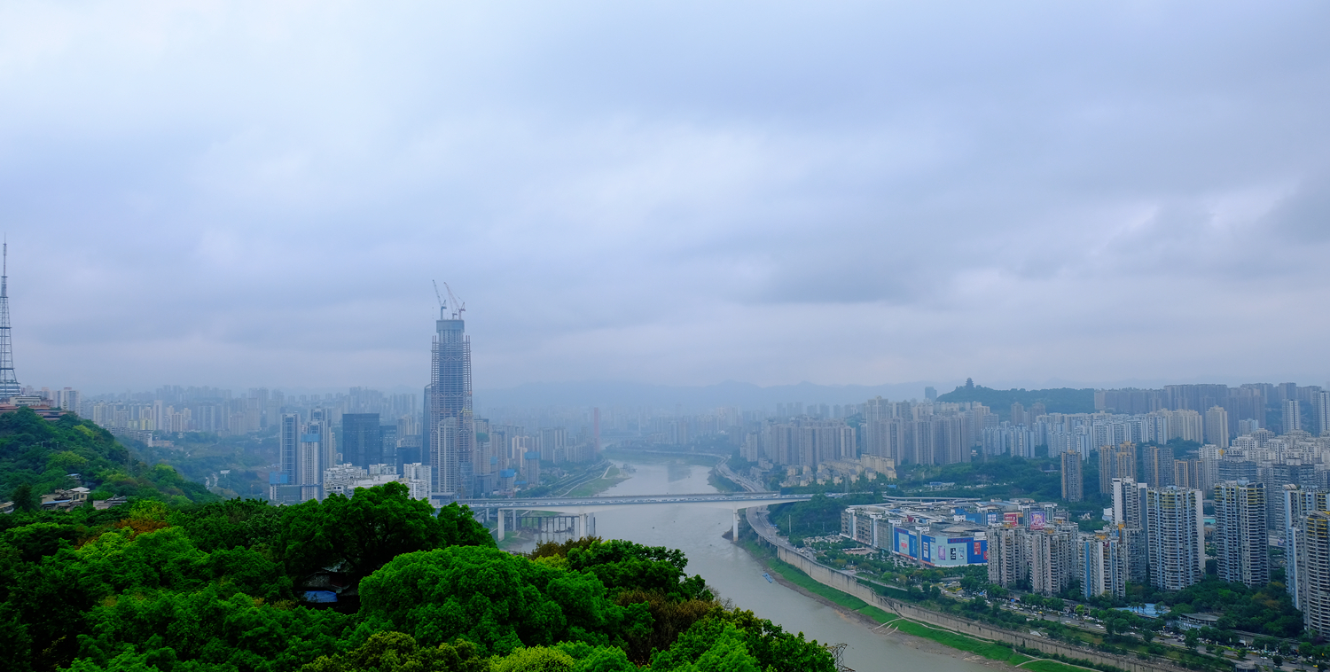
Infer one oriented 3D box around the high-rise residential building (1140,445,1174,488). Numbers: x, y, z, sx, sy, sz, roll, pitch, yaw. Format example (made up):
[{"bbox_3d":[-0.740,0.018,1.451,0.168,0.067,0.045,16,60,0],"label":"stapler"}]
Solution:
[{"bbox_3d":[798.330,219.650,1615.000,28.000,81.200,33.000,0,-3,-21],"label":"high-rise residential building"}]

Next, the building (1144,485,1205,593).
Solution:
[{"bbox_3d":[481.310,191.040,940.000,46.000,96.000,27.000,-2,-4,25],"label":"building"}]

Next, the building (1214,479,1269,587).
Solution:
[{"bbox_3d":[538.380,185.530,932.000,43.000,99.000,30.000,-2,-4,22],"label":"building"}]

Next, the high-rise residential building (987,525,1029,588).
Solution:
[{"bbox_3d":[348.070,225.100,1014.000,28.000,64.500,28.000,1,-4,-28],"label":"high-rise residential building"}]

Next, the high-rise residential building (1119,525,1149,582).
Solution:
[{"bbox_3d":[462.460,217.630,992.000,26.000,60.100,26.000,1,-4,-28],"label":"high-rise residential building"}]

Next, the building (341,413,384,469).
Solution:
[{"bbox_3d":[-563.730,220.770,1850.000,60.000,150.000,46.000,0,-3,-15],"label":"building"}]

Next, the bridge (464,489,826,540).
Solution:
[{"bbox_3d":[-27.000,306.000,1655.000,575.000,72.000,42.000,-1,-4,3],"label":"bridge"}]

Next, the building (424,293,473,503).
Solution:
[{"bbox_3d":[-421.000,121.000,1965.000,78.000,395.000,72.000,0,-4,-12],"label":"building"}]

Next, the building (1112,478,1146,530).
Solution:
[{"bbox_3d":[492.680,198.480,1058.000,29.000,93.000,25.000,-2,-4,14],"label":"building"}]

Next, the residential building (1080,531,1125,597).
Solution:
[{"bbox_3d":[409.250,215.640,932.000,36.000,63.000,27.000,-2,-4,16],"label":"residential building"}]

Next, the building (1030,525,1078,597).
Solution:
[{"bbox_3d":[379.380,220.510,975.000,33.000,67.000,34.000,2,-5,-42],"label":"building"}]

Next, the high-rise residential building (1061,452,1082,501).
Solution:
[{"bbox_3d":[648.490,224.540,1590.000,29.000,82.000,25.000,-2,-4,12],"label":"high-rise residential building"}]

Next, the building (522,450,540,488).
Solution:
[{"bbox_3d":[-301.360,303.850,2260.000,28.000,83.500,26.000,1,-4,-30],"label":"building"}]

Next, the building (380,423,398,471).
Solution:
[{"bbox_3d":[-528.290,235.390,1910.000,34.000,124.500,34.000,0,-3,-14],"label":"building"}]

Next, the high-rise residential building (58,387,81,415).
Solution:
[{"bbox_3d":[-1463.770,174.910,2450.000,42.000,88.000,28.000,1,-4,-27],"label":"high-rise residential building"}]

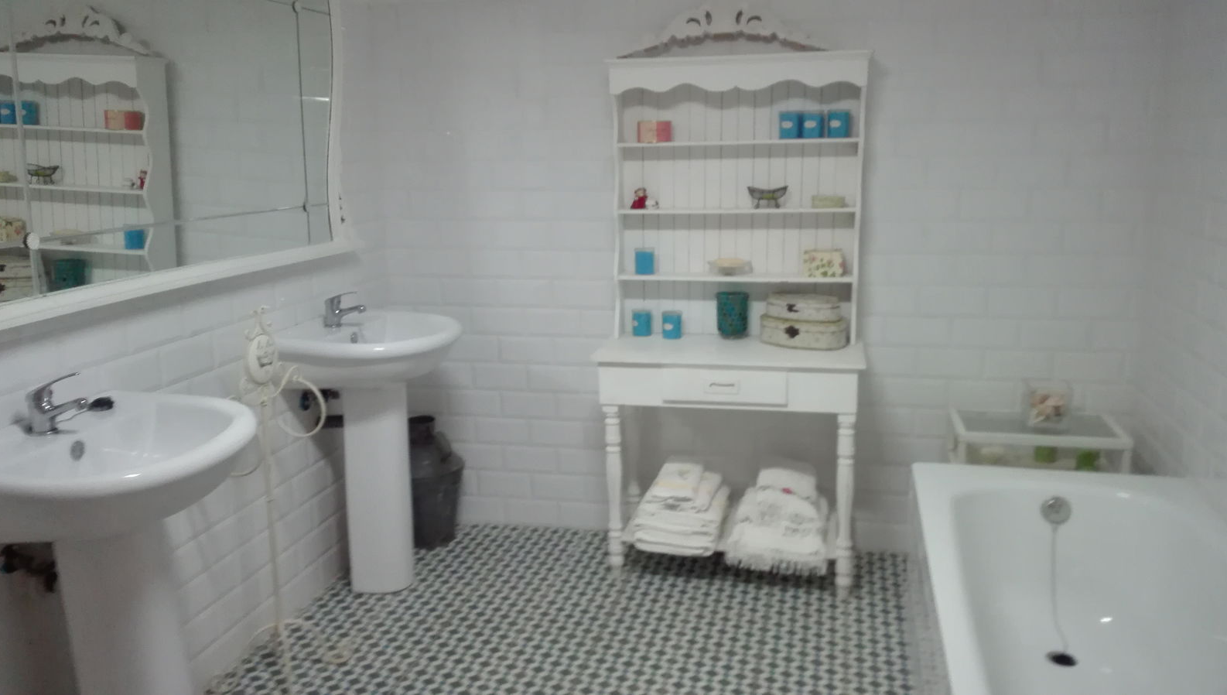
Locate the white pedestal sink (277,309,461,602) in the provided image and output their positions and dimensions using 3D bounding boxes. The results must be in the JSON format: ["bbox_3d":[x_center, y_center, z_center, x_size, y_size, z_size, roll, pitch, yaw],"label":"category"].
[{"bbox_3d":[-0.661,0.359,2.727,0.510,0.865,0.620,2,12,14],"label":"white pedestal sink"}]

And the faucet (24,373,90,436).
[{"bbox_3d":[-1.048,0.104,1.663,0.142,0.118,0.052,2,12,14],"label":"faucet"}]

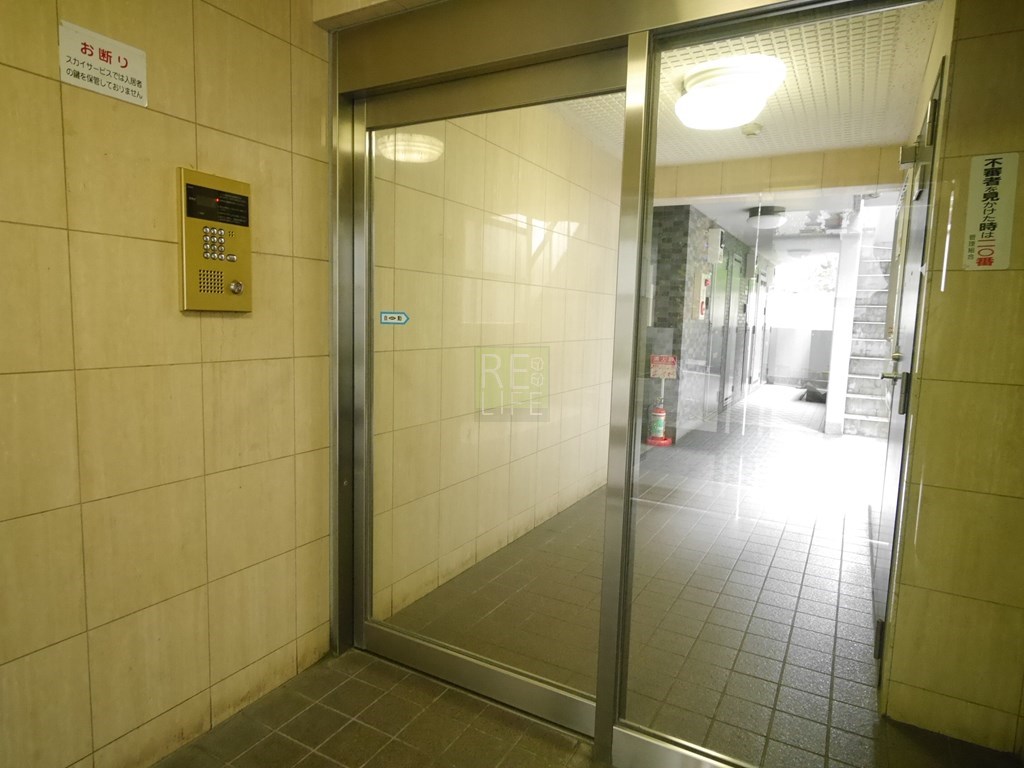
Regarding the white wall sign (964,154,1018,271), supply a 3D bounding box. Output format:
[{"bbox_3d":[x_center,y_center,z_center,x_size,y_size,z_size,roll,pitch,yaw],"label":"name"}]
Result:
[{"bbox_3d":[1.267,-0.453,1.567,0.098,0.297,0.004,5,7,30],"label":"white wall sign"}]

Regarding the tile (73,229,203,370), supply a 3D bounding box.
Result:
[{"bbox_3d":[-0.885,-0.193,1.411,0.010,0.302,0.295,5,7,30],"label":"tile"}]

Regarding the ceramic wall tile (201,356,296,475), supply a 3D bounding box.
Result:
[{"bbox_3d":[-0.747,0.084,1.698,0.010,0.302,0.295,5,7,30],"label":"ceramic wall tile"}]

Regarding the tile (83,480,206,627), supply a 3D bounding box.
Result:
[{"bbox_3d":[-0.903,0.407,1.476,0.010,0.302,0.295,5,7,30],"label":"tile"}]

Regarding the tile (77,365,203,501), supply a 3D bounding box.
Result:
[{"bbox_3d":[-0.894,0.107,1.444,0.010,0.302,0.295,5,7,30],"label":"tile"}]

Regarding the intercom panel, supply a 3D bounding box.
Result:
[{"bbox_3d":[-0.773,-0.363,1.547,0.025,0.345,0.188,5,7,30],"label":"intercom panel"}]

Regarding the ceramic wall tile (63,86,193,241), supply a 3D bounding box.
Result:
[{"bbox_3d":[-0.875,-0.493,1.378,0.010,0.302,0.295,5,7,30],"label":"ceramic wall tile"}]

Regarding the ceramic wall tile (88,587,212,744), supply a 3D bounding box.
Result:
[{"bbox_3d":[-0.913,0.707,1.509,0.010,0.302,0.295,5,7,30],"label":"ceramic wall tile"}]

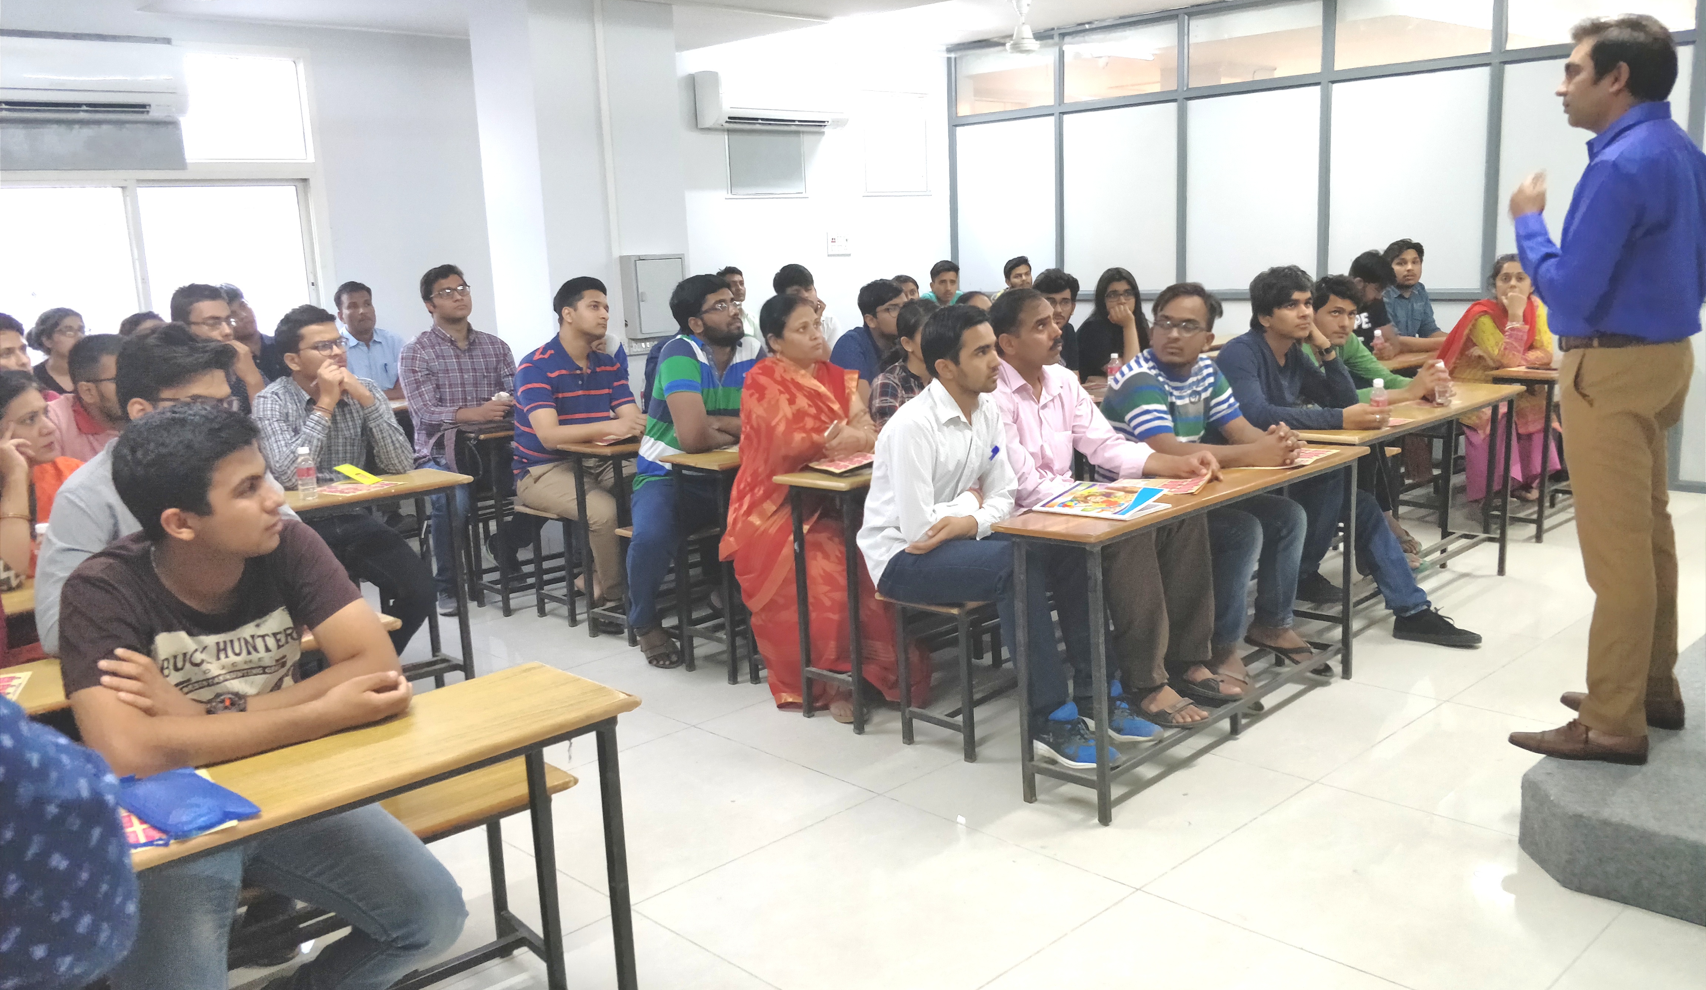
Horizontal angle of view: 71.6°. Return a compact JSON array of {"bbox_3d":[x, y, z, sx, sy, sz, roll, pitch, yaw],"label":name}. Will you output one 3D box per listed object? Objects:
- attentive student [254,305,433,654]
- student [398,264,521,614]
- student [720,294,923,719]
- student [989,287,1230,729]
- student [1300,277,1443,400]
[{"bbox_3d":[-1.817,0.033,4.251,0.800,1.350,0.540,9,18,43],"label":"attentive student"},{"bbox_3d":[-1.634,-0.258,4.949,0.550,1.340,0.750,-7,12,-25],"label":"student"},{"bbox_3d":[-0.051,-0.011,3.822,0.550,1.250,0.750,-13,15,-43],"label":"student"},{"bbox_3d":[0.727,0.038,3.424,0.720,1.260,0.560,8,15,44],"label":"student"},{"bbox_3d":[2.122,-0.289,4.987,0.550,1.260,0.800,-12,16,-34],"label":"student"}]

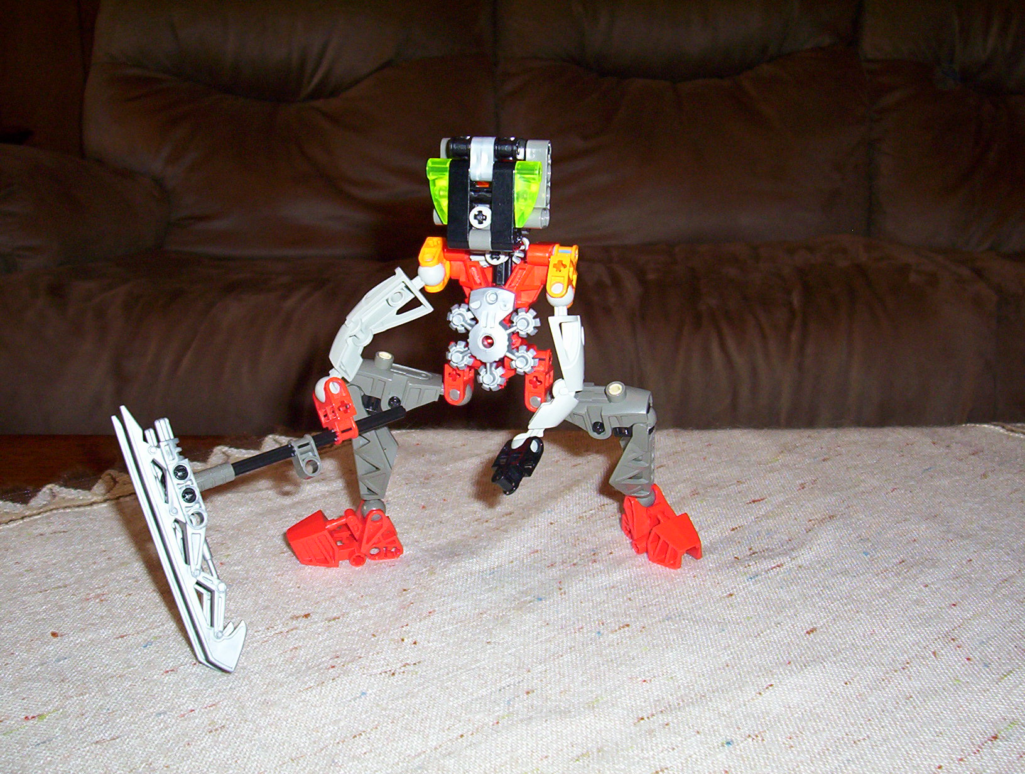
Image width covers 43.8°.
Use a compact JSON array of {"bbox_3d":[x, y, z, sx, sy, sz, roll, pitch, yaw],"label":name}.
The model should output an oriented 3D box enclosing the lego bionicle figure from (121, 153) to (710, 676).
[{"bbox_3d":[-0.028,-0.004,0.443,0.182,0.159,0.152,3,14,13],"label":"lego bionicle figure"}]

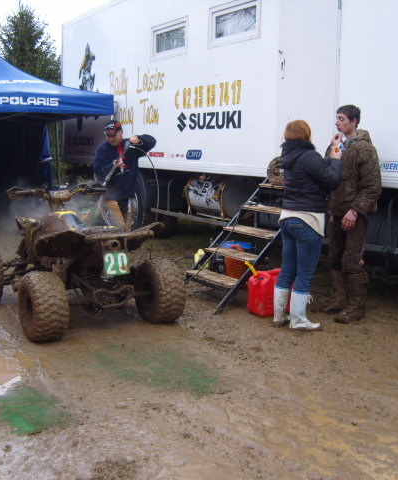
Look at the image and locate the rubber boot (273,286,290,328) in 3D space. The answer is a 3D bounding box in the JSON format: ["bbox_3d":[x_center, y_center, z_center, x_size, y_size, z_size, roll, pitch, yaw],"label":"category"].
[{"bbox_3d":[0.709,0.526,5.305,0.125,0.310,0.260,7,11,37],"label":"rubber boot"}]

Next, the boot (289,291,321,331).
[{"bbox_3d":[0.844,0.547,5.175,0.270,0.310,0.125,-1,9,-4],"label":"boot"}]

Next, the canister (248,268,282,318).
[{"bbox_3d":[0.614,0.428,5.638,0.330,0.400,0.260,-5,10,-25],"label":"canister"}]

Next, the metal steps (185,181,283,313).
[{"bbox_3d":[0.426,0.000,6.161,1.200,1.100,0.820,-6,11,-31],"label":"metal steps"}]

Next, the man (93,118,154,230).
[{"bbox_3d":[-0.794,-0.405,6.765,0.620,1.700,0.500,3,10,18],"label":"man"}]

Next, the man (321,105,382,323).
[{"bbox_3d":[1.266,-0.232,5.410,0.430,1.770,0.490,-5,10,-26],"label":"man"}]

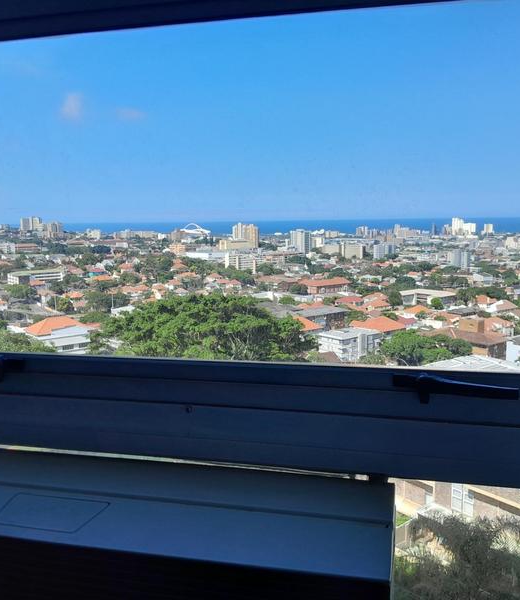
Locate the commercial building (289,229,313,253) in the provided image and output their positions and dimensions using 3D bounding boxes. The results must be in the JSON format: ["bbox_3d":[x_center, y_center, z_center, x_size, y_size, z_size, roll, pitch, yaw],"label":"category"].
[{"bbox_3d":[53.478,-75.326,784.580,27.162,32.827,12.223,7,11,44],"label":"commercial building"}]

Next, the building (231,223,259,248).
[{"bbox_3d":[-33.780,-149.110,1400.000,48.000,60.000,32.000,2,8,20],"label":"building"}]

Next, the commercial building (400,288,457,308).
[{"bbox_3d":[86.970,-1.300,312.000,14.000,7.000,25.000,-8,10,-40],"label":"commercial building"}]

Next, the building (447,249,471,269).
[{"bbox_3d":[350.160,-73.210,1060.000,38.000,36.000,24.000,2,8,20],"label":"building"}]

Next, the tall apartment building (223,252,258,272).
[{"bbox_3d":[-21.240,-42.720,690.000,37.000,22.000,15.000,0,8,8],"label":"tall apartment building"}]

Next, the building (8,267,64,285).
[{"bbox_3d":[-170.740,-18.183,458.930,38.000,10.300,14.000,-7,10,-37],"label":"building"}]

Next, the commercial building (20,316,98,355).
[{"bbox_3d":[-56.720,10.040,170.000,16.000,9.500,15.000,-7,10,-39],"label":"commercial building"}]

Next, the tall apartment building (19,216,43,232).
[{"bbox_3d":[-511.131,-169.282,1346.324,42.700,34.622,19.215,-4,8,-20],"label":"tall apartment building"}]

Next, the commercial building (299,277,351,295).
[{"bbox_3d":[45.947,-10.164,427.417,34.538,9.257,14.506,-5,9,-28],"label":"commercial building"}]

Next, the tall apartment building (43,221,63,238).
[{"bbox_3d":[-690.630,-233.650,2000.000,60.000,57.000,36.000,-2,8,-10],"label":"tall apartment building"}]

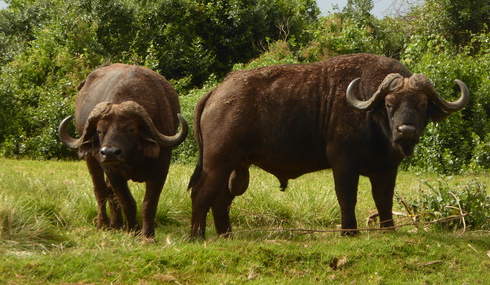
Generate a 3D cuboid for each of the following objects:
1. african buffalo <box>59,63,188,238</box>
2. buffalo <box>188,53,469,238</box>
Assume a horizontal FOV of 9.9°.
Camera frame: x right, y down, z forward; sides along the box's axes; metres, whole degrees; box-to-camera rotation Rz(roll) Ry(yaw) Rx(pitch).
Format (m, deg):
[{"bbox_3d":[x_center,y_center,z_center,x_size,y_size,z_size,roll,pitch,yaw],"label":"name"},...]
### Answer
[{"bbox_3d":[-1.040,0.075,23.200,1.030,1.470,2.400,0,2,-9],"label":"african buffalo"},{"bbox_3d":[0.680,0.030,23.400,2.380,1.540,0.880,1,2,20],"label":"buffalo"}]

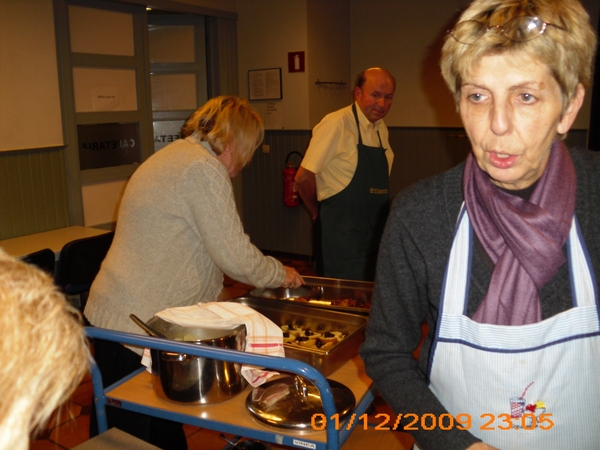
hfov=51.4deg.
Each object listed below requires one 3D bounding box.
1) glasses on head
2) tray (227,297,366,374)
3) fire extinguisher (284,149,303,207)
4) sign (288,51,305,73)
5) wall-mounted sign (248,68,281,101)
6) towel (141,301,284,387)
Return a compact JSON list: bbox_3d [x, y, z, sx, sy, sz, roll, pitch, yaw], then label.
[{"bbox_3d":[0.294,-0.263,0.863,0.136,0.042,0.135,7,11,37],"label":"glasses on head"},{"bbox_3d":[-0.082,0.366,2.018,0.530,0.100,0.325,4,12,26],"label":"tray"},{"bbox_3d":[-0.057,-0.475,6.512,0.200,0.570,0.190,-1,11,0],"label":"fire extinguisher"},{"bbox_3d":[-0.030,-1.659,6.371,0.200,0.200,0.010,7,14,36],"label":"sign"},{"bbox_3d":[-0.366,-1.493,6.654,0.455,0.320,0.020,7,14,36],"label":"wall-mounted sign"},{"bbox_3d":[-0.250,0.346,1.834,0.400,0.195,0.250,1,11,8],"label":"towel"}]

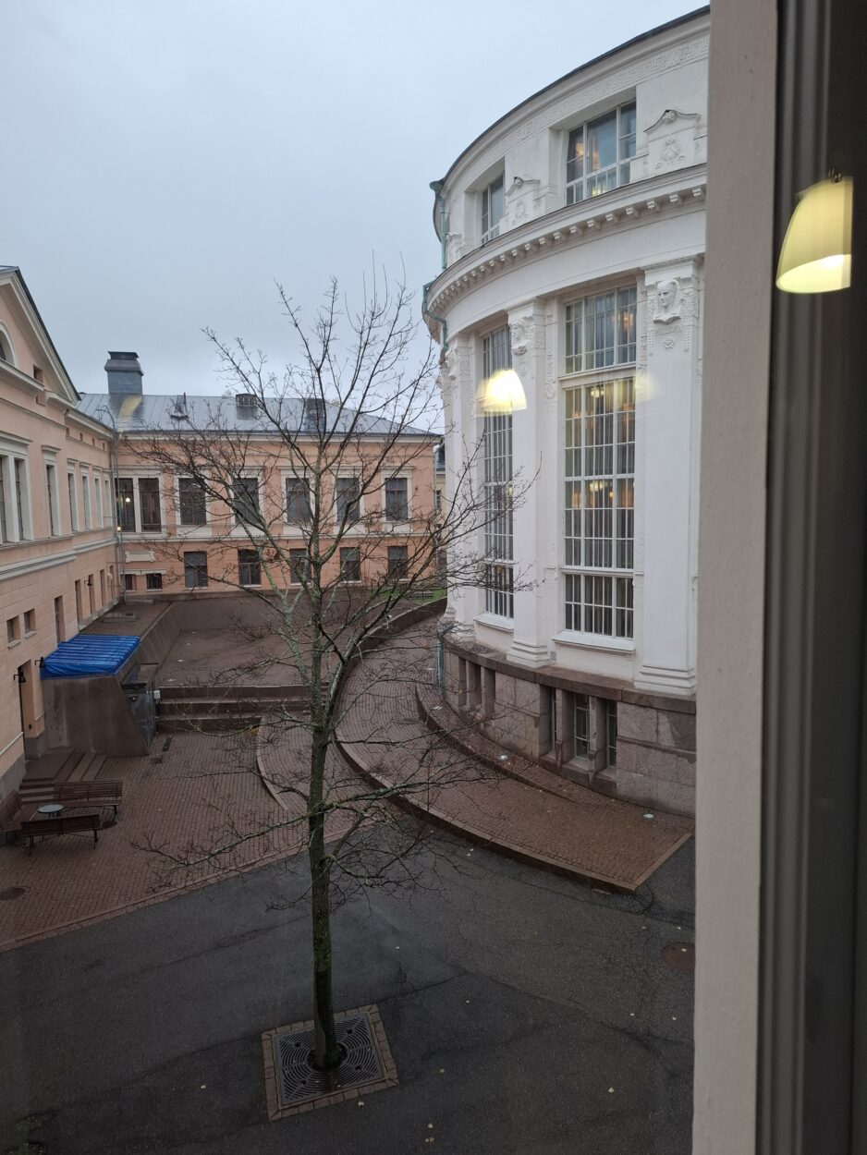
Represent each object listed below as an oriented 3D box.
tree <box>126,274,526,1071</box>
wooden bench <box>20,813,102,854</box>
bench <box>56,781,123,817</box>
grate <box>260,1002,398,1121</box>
[{"bbox_3d":[-1.375,1.456,10.553,5.400,11.070,5.200,-2,6,-9],"label":"tree"},{"bbox_3d":[-8.723,5.987,18.146,1.700,0.840,0.620,-2,6,-12],"label":"wooden bench"},{"bbox_3d":[-8.936,5.825,19.822,1.700,0.840,0.620,-2,6,-10],"label":"bench"},{"bbox_3d":[-1.553,6.993,11.159,1.750,0.060,1.750,-3,6,-15],"label":"grate"}]

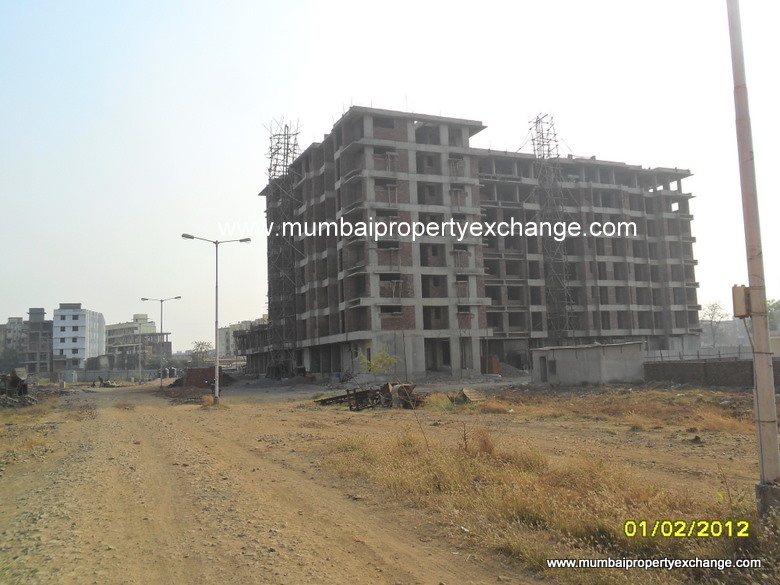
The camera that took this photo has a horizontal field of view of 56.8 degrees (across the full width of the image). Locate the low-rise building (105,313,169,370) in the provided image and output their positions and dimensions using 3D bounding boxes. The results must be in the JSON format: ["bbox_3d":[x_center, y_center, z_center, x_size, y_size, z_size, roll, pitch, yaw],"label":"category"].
[{"bbox_3d":[-81.900,17.060,235.980,11.000,17.000,30.000,2,-7,-38],"label":"low-rise building"}]

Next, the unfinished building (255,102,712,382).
[{"bbox_3d":[13.590,-2.608,92.897,53.600,25.300,36.000,0,-6,-25],"label":"unfinished building"}]

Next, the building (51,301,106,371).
[{"bbox_3d":[-84.730,12.730,197.260,8.700,17.400,15.500,-2,-6,-4],"label":"building"}]

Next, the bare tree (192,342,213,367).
[{"bbox_3d":[-34.090,11.560,130.270,4.000,5.400,3.900,-1,-6,-14],"label":"bare tree"}]

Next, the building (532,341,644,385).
[{"bbox_3d":[14.480,5.350,53.440,3.950,2.750,7.700,0,-6,-25],"label":"building"}]

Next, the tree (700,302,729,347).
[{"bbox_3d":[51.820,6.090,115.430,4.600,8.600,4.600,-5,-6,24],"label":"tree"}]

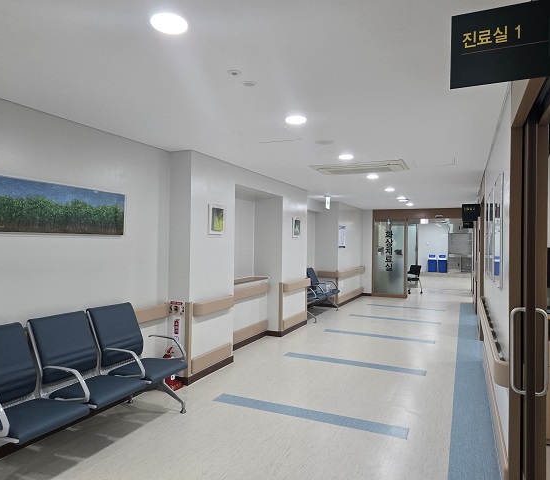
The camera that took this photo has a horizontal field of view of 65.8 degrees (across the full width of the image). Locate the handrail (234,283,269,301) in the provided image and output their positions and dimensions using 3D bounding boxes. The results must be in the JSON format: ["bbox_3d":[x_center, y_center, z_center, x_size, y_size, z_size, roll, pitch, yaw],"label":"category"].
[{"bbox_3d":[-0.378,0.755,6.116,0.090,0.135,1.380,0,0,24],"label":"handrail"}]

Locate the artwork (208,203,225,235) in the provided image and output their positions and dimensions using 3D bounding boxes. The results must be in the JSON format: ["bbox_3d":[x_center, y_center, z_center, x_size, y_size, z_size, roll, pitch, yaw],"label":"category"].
[{"bbox_3d":[-0.659,-0.229,4.897,0.035,0.349,0.338,0,0,24],"label":"artwork"}]

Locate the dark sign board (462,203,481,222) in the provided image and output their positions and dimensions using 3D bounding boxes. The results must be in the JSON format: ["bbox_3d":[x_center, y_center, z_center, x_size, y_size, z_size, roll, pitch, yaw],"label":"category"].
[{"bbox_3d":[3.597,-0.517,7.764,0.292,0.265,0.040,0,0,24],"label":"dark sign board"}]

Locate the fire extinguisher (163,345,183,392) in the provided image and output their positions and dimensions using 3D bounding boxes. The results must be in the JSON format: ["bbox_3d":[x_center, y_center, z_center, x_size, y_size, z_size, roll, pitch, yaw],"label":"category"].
[{"bbox_3d":[-1.042,1.311,4.362,0.170,0.408,0.165,1,0,0],"label":"fire extinguisher"}]

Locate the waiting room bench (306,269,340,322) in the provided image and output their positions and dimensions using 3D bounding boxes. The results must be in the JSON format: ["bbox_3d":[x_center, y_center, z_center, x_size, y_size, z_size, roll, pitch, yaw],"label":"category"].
[{"bbox_3d":[0.811,1.091,8.802,0.660,0.930,1.755,0,0,24],"label":"waiting room bench"}]

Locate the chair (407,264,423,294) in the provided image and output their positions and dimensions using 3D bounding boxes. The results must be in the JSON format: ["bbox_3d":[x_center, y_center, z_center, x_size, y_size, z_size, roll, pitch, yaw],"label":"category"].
[{"bbox_3d":[4.133,1.197,12.891,0.540,0.830,0.500,1,0,-21],"label":"chair"}]

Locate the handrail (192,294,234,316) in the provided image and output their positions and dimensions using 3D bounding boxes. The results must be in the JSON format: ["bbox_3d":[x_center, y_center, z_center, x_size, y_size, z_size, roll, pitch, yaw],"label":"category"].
[{"bbox_3d":[-0.668,0.744,4.826,0.090,0.135,0.795,0,0,24],"label":"handrail"}]

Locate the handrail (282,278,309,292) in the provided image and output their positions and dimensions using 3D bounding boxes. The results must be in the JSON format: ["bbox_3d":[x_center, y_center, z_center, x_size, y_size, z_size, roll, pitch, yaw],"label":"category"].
[{"bbox_3d":[0.397,0.769,7.250,0.090,0.135,1.080,0,0,24],"label":"handrail"}]

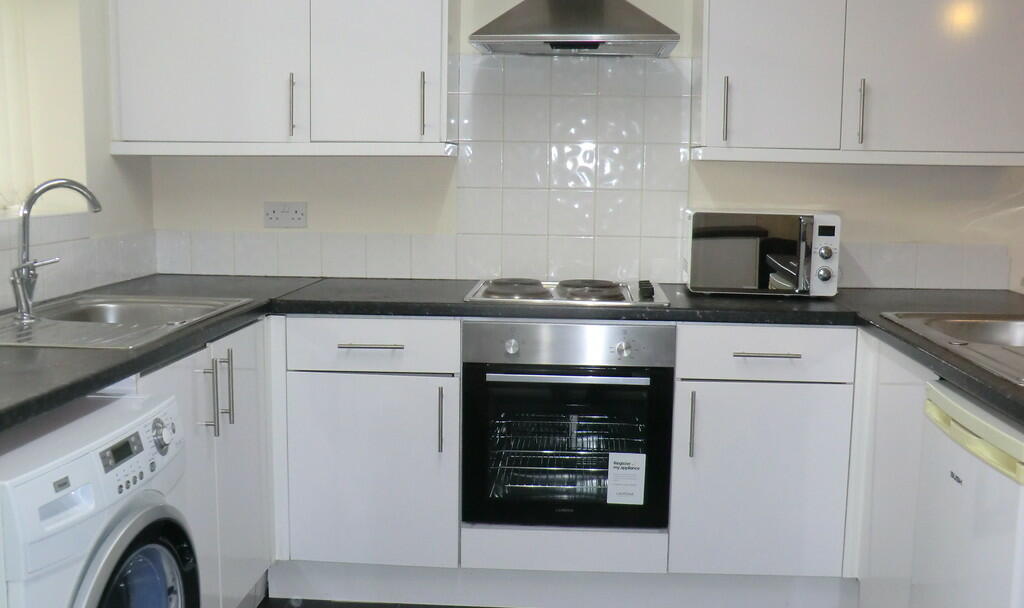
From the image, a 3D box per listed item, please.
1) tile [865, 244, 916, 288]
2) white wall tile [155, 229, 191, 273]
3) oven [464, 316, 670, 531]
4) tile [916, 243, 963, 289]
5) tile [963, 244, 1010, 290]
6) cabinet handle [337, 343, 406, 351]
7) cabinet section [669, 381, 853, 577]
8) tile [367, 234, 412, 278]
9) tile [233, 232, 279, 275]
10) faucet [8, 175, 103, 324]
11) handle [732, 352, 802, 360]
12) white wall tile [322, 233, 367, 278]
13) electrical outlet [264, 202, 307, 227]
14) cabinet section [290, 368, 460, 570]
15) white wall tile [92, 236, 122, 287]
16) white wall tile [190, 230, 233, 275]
[{"bbox_3d":[1.239,-0.128,3.277,0.150,0.150,0.008,1,8,3],"label":"tile"},{"bbox_3d":[-1.151,-0.175,3.429,0.120,0.150,0.009,1,8,3],"label":"white wall tile"},{"bbox_3d":[0.170,0.309,3.102,0.595,0.595,0.575,1,8,3],"label":"oven"},{"bbox_3d":[1.387,-0.124,3.270,0.150,0.150,0.008,1,8,3],"label":"tile"},{"bbox_3d":[1.543,-0.121,3.282,0.150,0.150,0.009,1,8,3],"label":"tile"},{"bbox_3d":[-0.392,0.118,2.814,0.188,0.012,0.034,1,8,3],"label":"cabinet handle"},{"bbox_3d":[0.714,0.464,3.127,0.496,0.566,0.580,1,7,3],"label":"cabinet section"},{"bbox_3d":[-0.414,-0.161,3.372,0.150,0.150,0.008,1,8,3],"label":"tile"},{"bbox_3d":[-0.865,-0.169,3.400,0.150,0.150,0.008,1,8,3],"label":"tile"},{"bbox_3d":[-1.062,-0.130,2.361,0.225,0.340,0.120,0,8,-5],"label":"faucet"},{"bbox_3d":[0.696,0.139,2.749,0.188,0.012,0.034,1,8,3],"label":"handle"},{"bbox_3d":[-0.566,-0.164,3.381,0.150,0.150,0.008,1,8,3],"label":"white wall tile"},{"bbox_3d":[-0.759,-0.297,3.371,0.147,0.087,0.011,1,8,3],"label":"electrical outlet"},{"bbox_3d":[-0.384,0.442,3.178,0.495,0.568,0.580,1,7,3],"label":"cabinet section"},{"bbox_3d":[-1.250,-0.133,3.100,0.008,0.150,0.155,1,8,3],"label":"white wall tile"},{"bbox_3d":[-1.014,-0.172,3.410,0.150,0.150,0.008,1,8,3],"label":"white wall tile"}]

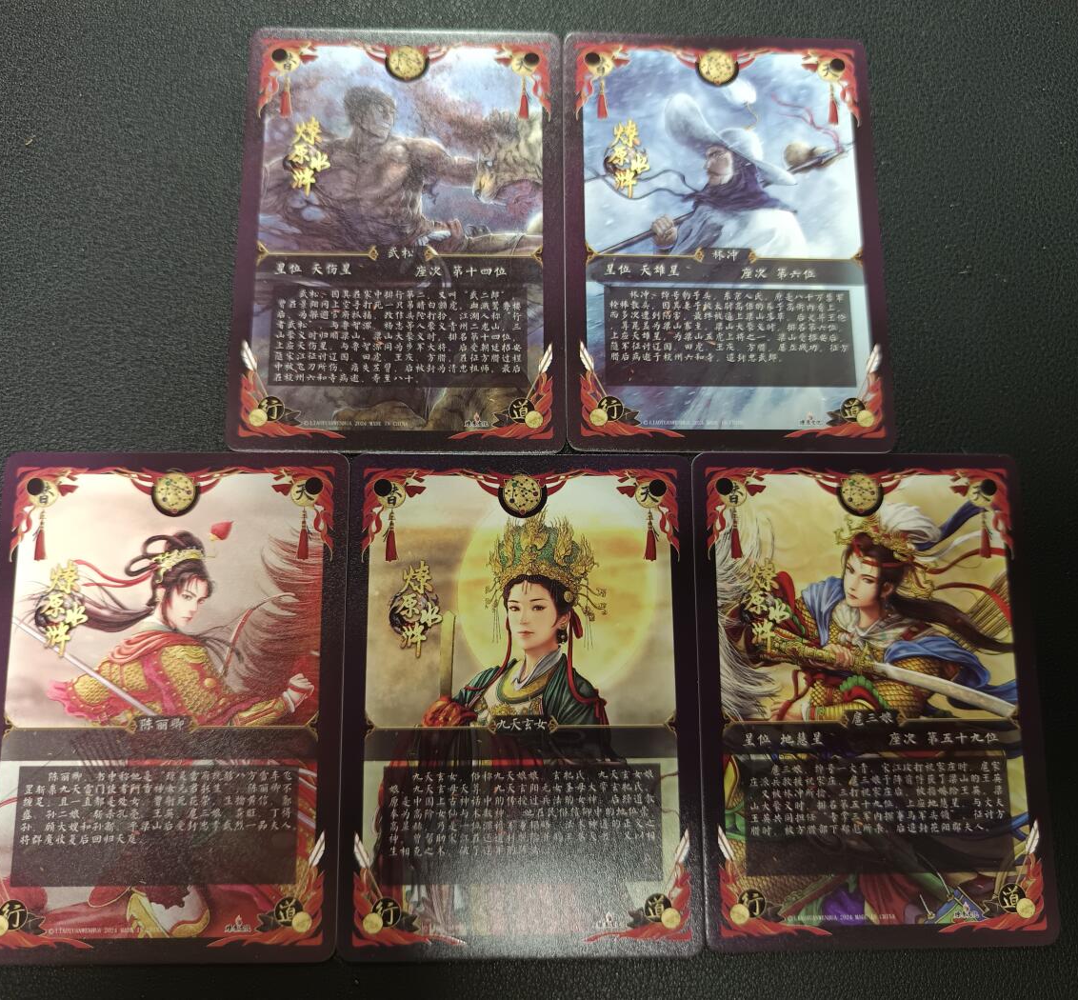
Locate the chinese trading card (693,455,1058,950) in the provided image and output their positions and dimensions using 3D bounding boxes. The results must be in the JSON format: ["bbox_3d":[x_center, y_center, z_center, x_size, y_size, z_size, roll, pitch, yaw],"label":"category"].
[{"bbox_3d":[0.060,0.035,0.168,0.063,0.001,0.088,0,80,-2],"label":"chinese trading card"}]

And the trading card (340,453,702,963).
[{"bbox_3d":[-0.003,0.035,0.166,0.063,0.001,0.088,0,80,-2],"label":"trading card"}]

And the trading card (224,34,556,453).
[{"bbox_3d":[-0.027,-0.052,0.181,0.063,0.001,0.088,0,80,-2],"label":"trading card"}]

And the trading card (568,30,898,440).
[{"bbox_3d":[0.037,-0.052,0.183,0.063,0.001,0.088,0,80,-2],"label":"trading card"}]

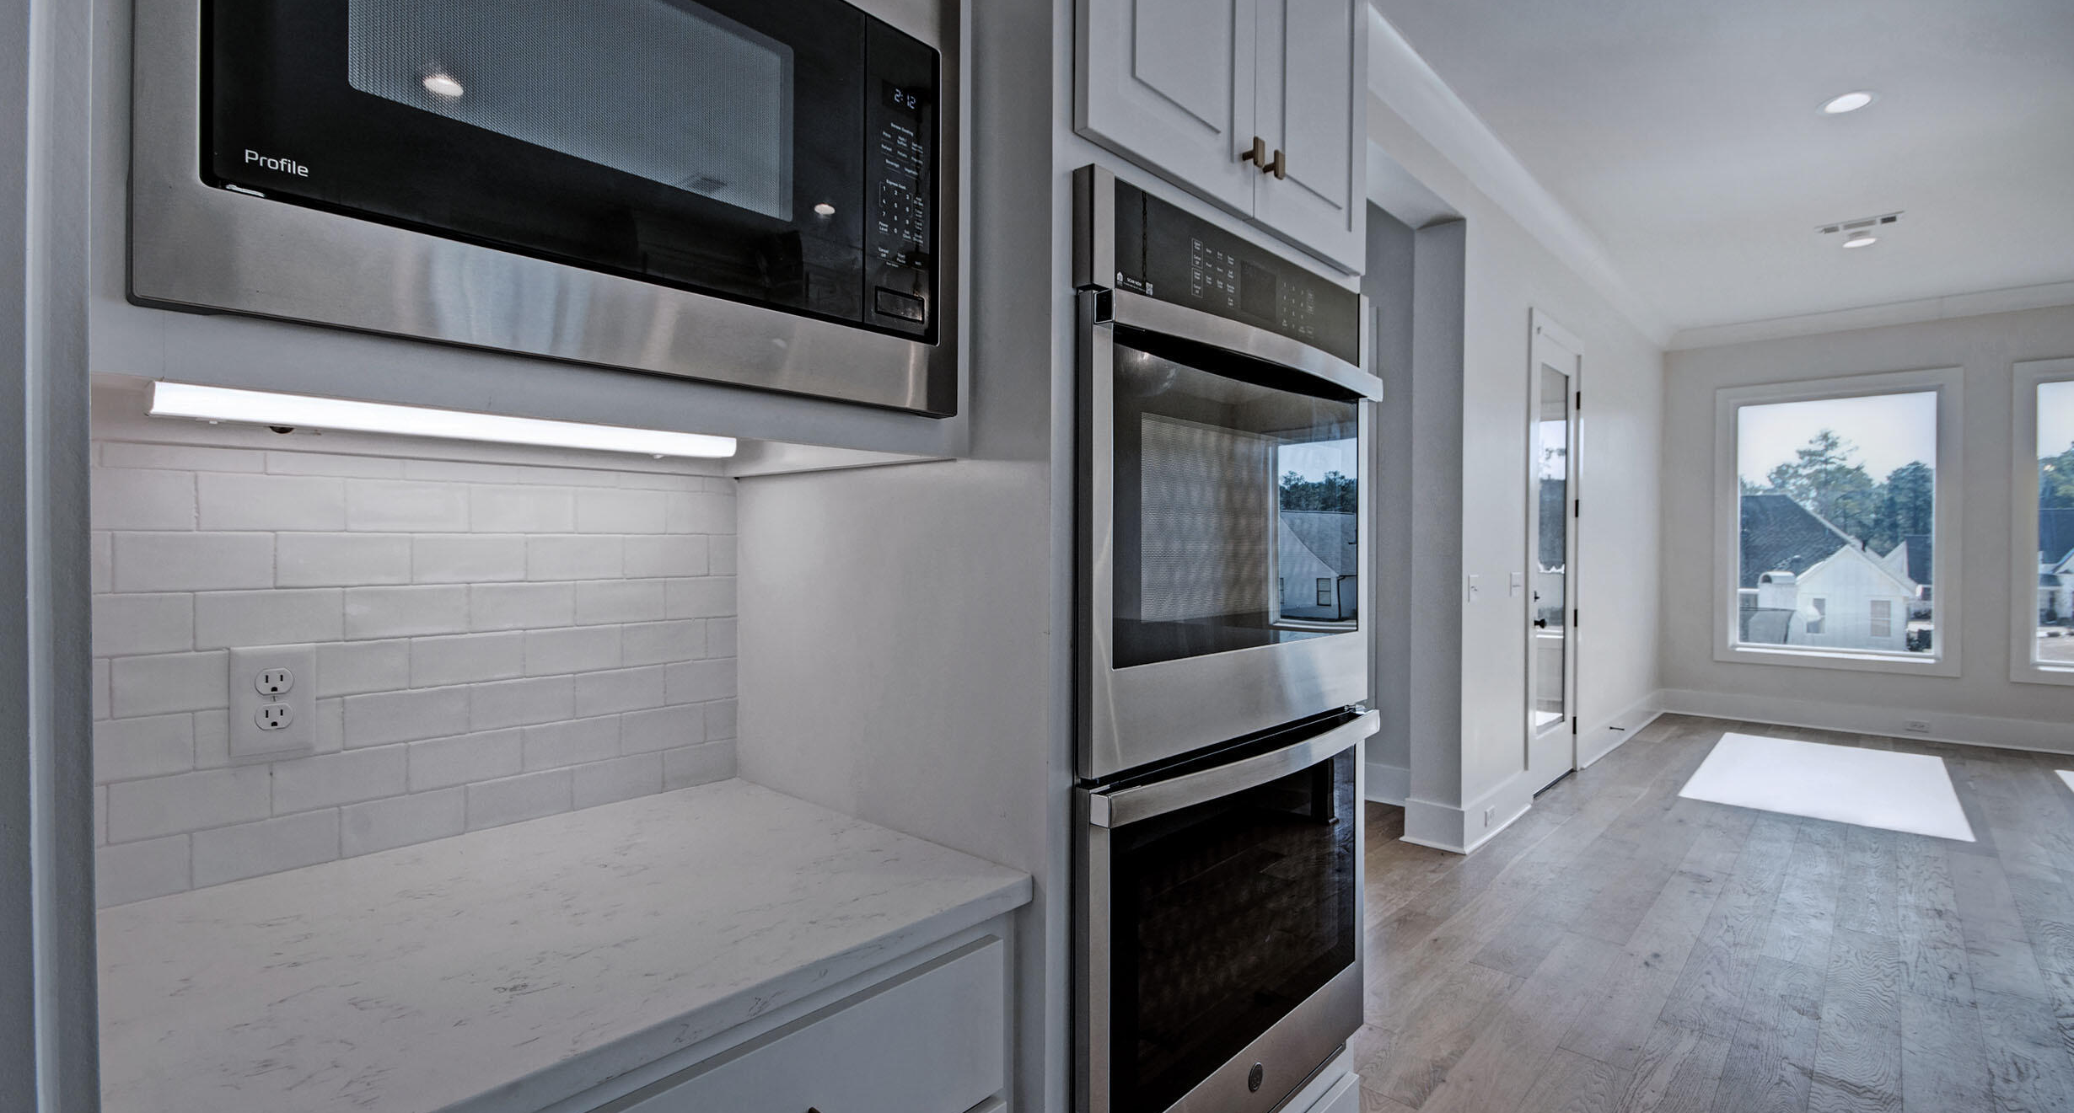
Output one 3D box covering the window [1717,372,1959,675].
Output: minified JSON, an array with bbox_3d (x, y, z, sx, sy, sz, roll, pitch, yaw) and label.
[{"bbox_3d":[5.853,-0.237,6.364,1.322,2.122,0.100,1,1,45],"label":"window"}]

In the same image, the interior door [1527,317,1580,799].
[{"bbox_3d":[2.880,0.051,4.809,0.060,2.450,0.838,1,1,45],"label":"interior door"}]

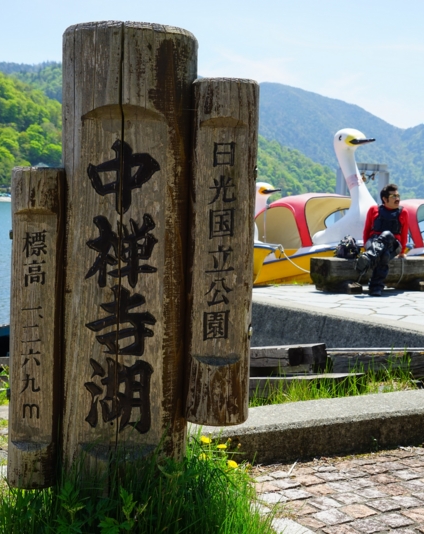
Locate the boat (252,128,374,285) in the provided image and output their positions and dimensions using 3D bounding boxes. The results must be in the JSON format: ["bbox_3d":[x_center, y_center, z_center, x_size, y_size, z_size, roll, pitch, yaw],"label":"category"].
[{"bbox_3d":[1.371,-0.810,11.888,1.650,2.150,3.000,-2,5,-37],"label":"boat"}]

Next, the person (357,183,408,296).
[{"bbox_3d":[1.854,-0.305,9.149,0.560,1.200,0.780,1,4,-14],"label":"person"}]

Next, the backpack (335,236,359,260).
[{"bbox_3d":[1.488,-0.242,9.305,0.270,0.290,0.230,0,5,-18],"label":"backpack"}]

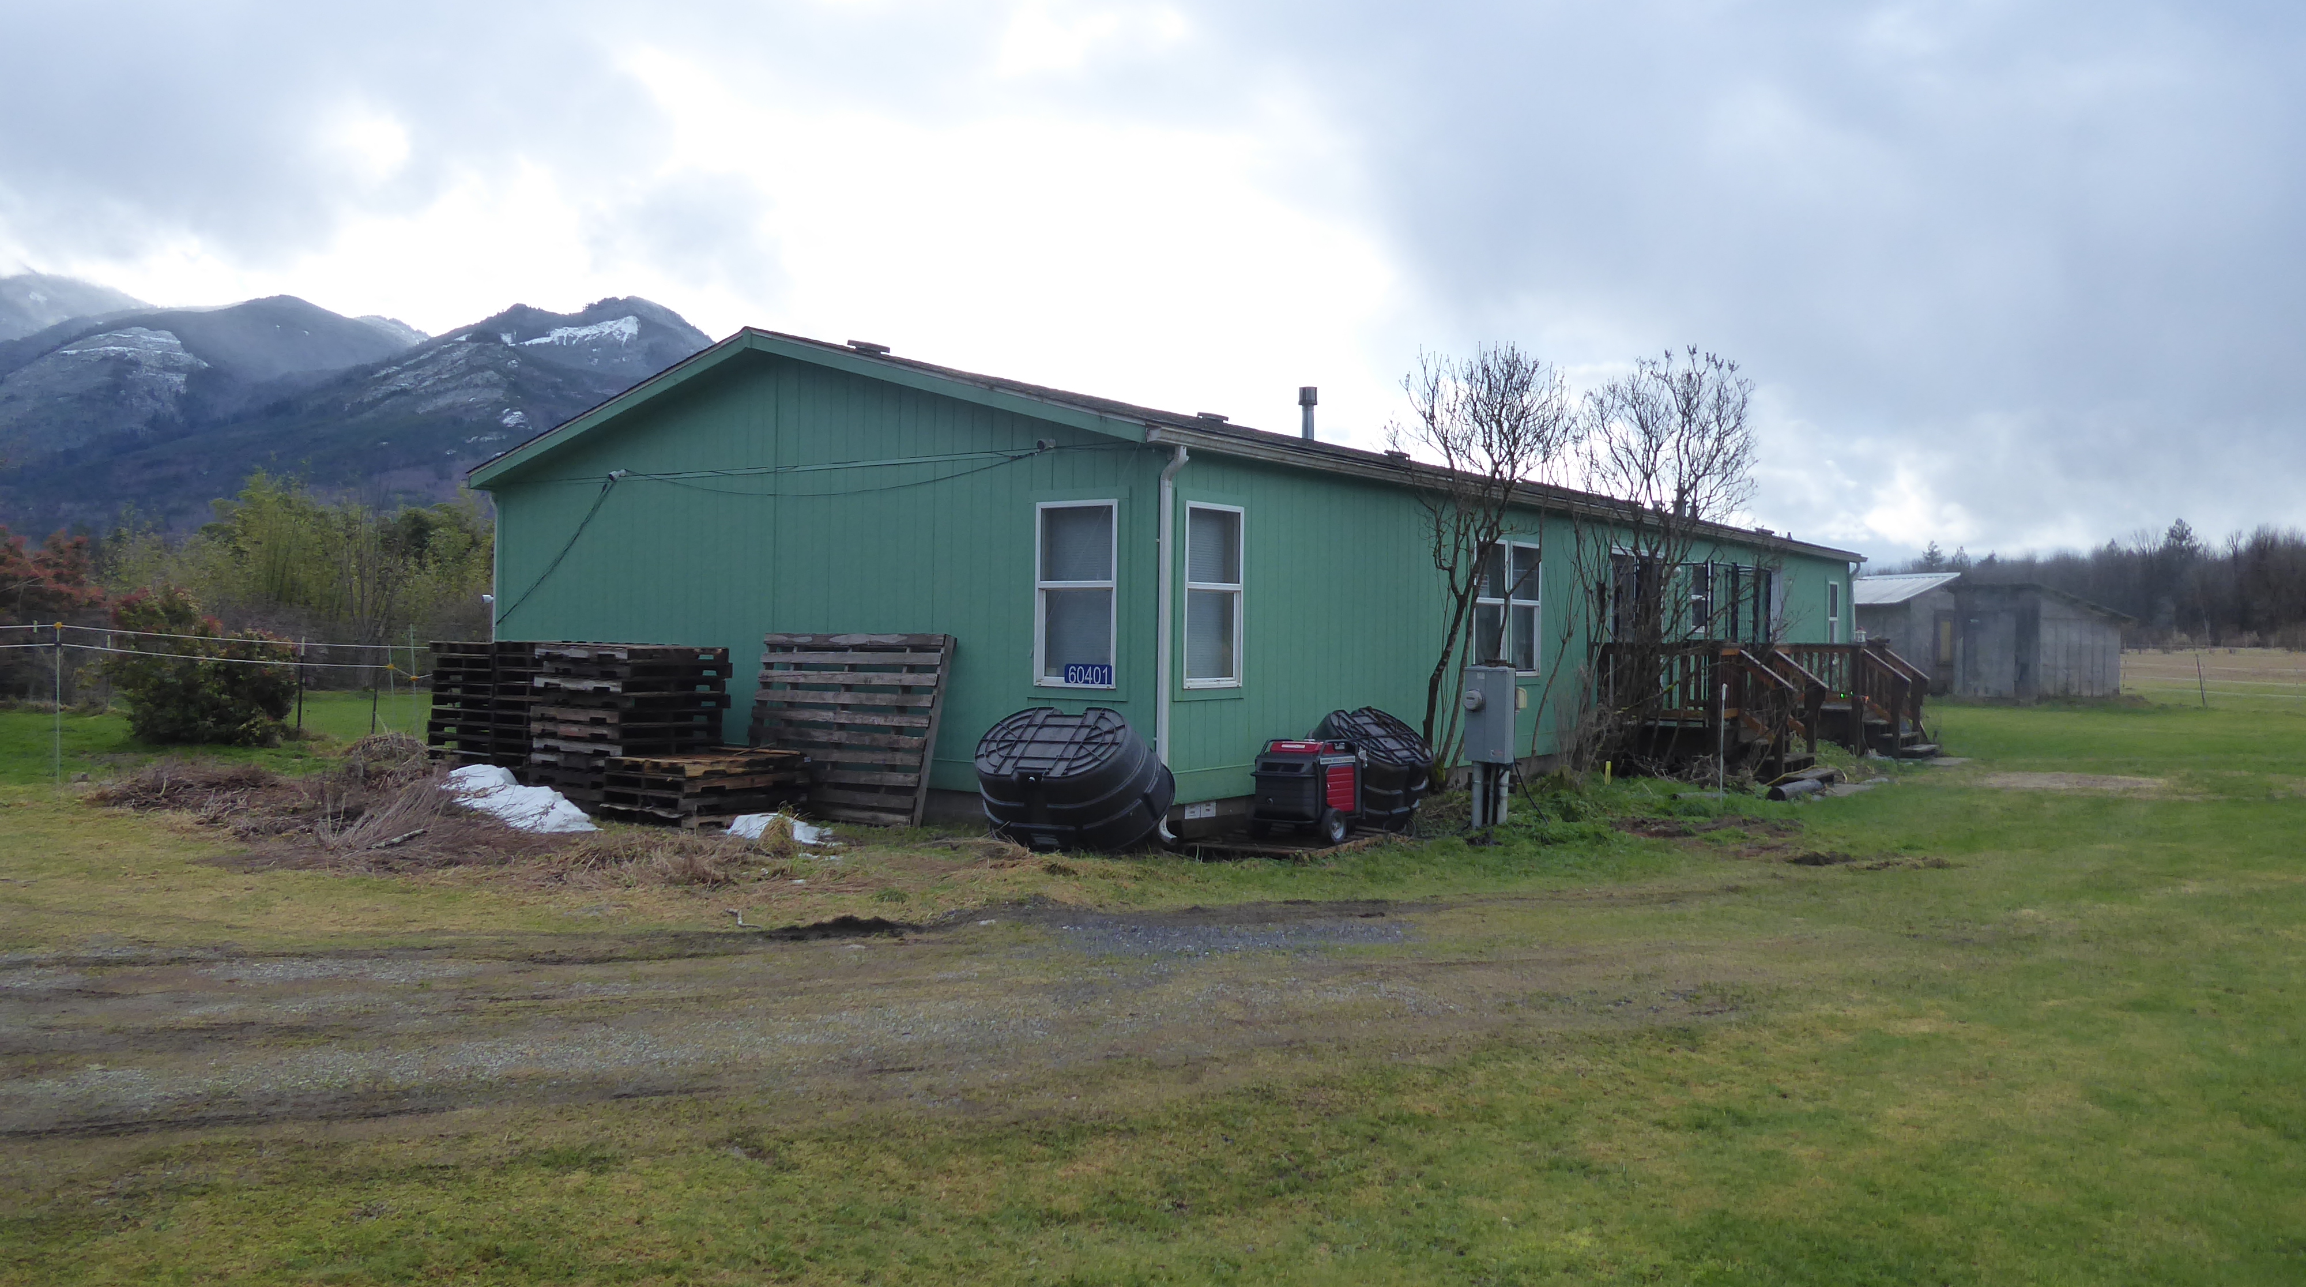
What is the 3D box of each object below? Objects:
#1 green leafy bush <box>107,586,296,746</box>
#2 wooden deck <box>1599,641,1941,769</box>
[{"bbox_3d":[-12.429,0.239,21.780,2.376,2.029,2.178,0,0,-16],"label":"green leafy bush"},{"bbox_3d":[8.249,0.766,21.392,2.079,1.485,8.118,1,0,36],"label":"wooden deck"}]

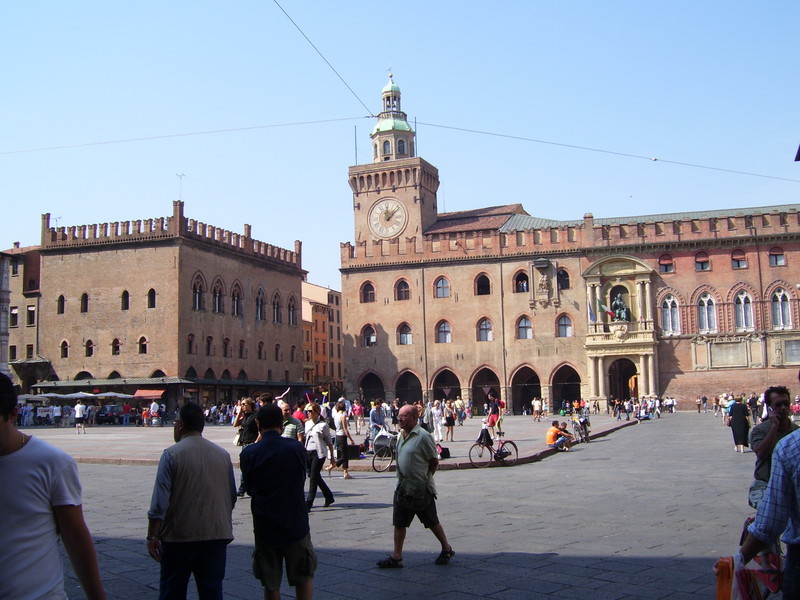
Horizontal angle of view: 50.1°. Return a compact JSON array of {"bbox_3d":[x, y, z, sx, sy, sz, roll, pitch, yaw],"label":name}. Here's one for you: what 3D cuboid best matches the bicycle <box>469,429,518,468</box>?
[{"bbox_3d":[2.497,3.903,22.757,1.750,1.030,0.580,3,-8,-37],"label":"bicycle"}]

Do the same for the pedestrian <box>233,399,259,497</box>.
[{"bbox_3d":[-2.721,2.615,15.043,0.520,1.670,0.500,2,-7,-28],"label":"pedestrian"}]

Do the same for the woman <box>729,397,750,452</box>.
[{"bbox_3d":[9.842,3.608,24.891,0.600,1.640,0.420,-2,-6,5],"label":"woman"}]

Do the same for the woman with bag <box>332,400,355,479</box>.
[{"bbox_3d":[-1.264,3.021,18.593,0.600,1.670,0.500,3,-8,-37],"label":"woman with bag"}]

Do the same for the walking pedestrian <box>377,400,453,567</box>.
[{"bbox_3d":[0.130,1.913,8.944,0.800,1.690,0.520,1,-7,-20],"label":"walking pedestrian"}]

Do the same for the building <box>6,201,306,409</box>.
[{"bbox_3d":[-21.277,2.604,83.254,13.800,17.979,23.800,-3,-7,16],"label":"building"}]

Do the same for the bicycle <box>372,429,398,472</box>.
[{"bbox_3d":[0.051,3.760,21.658,1.720,1.050,0.580,3,-8,-37],"label":"bicycle"}]

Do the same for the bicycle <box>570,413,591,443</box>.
[{"bbox_3d":[7.036,4.974,33.360,0.600,1.080,1.700,-4,-7,19],"label":"bicycle"}]

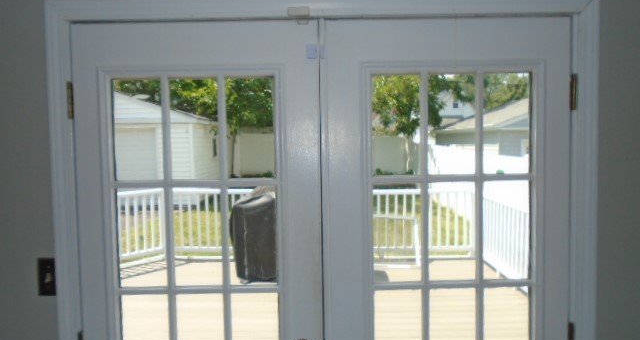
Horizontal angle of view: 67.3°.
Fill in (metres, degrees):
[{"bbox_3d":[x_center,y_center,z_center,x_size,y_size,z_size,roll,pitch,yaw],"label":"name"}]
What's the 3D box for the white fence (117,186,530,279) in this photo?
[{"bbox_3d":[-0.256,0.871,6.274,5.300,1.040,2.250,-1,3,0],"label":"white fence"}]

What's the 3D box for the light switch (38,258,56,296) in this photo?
[{"bbox_3d":[-0.833,0.332,1.482,0.070,0.115,0.020,-1,3,0],"label":"light switch"}]

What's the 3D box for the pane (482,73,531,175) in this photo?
[{"bbox_3d":[0.571,-0.144,1.469,0.143,0.311,0.020,-1,3,0],"label":"pane"}]

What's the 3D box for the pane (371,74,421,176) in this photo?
[{"bbox_3d":[0.234,-0.135,1.468,0.150,0.309,0.020,-1,3,0],"label":"pane"}]

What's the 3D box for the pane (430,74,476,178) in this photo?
[{"bbox_3d":[0.404,-0.141,1.469,0.145,0.310,0.020,-1,3,0],"label":"pane"}]

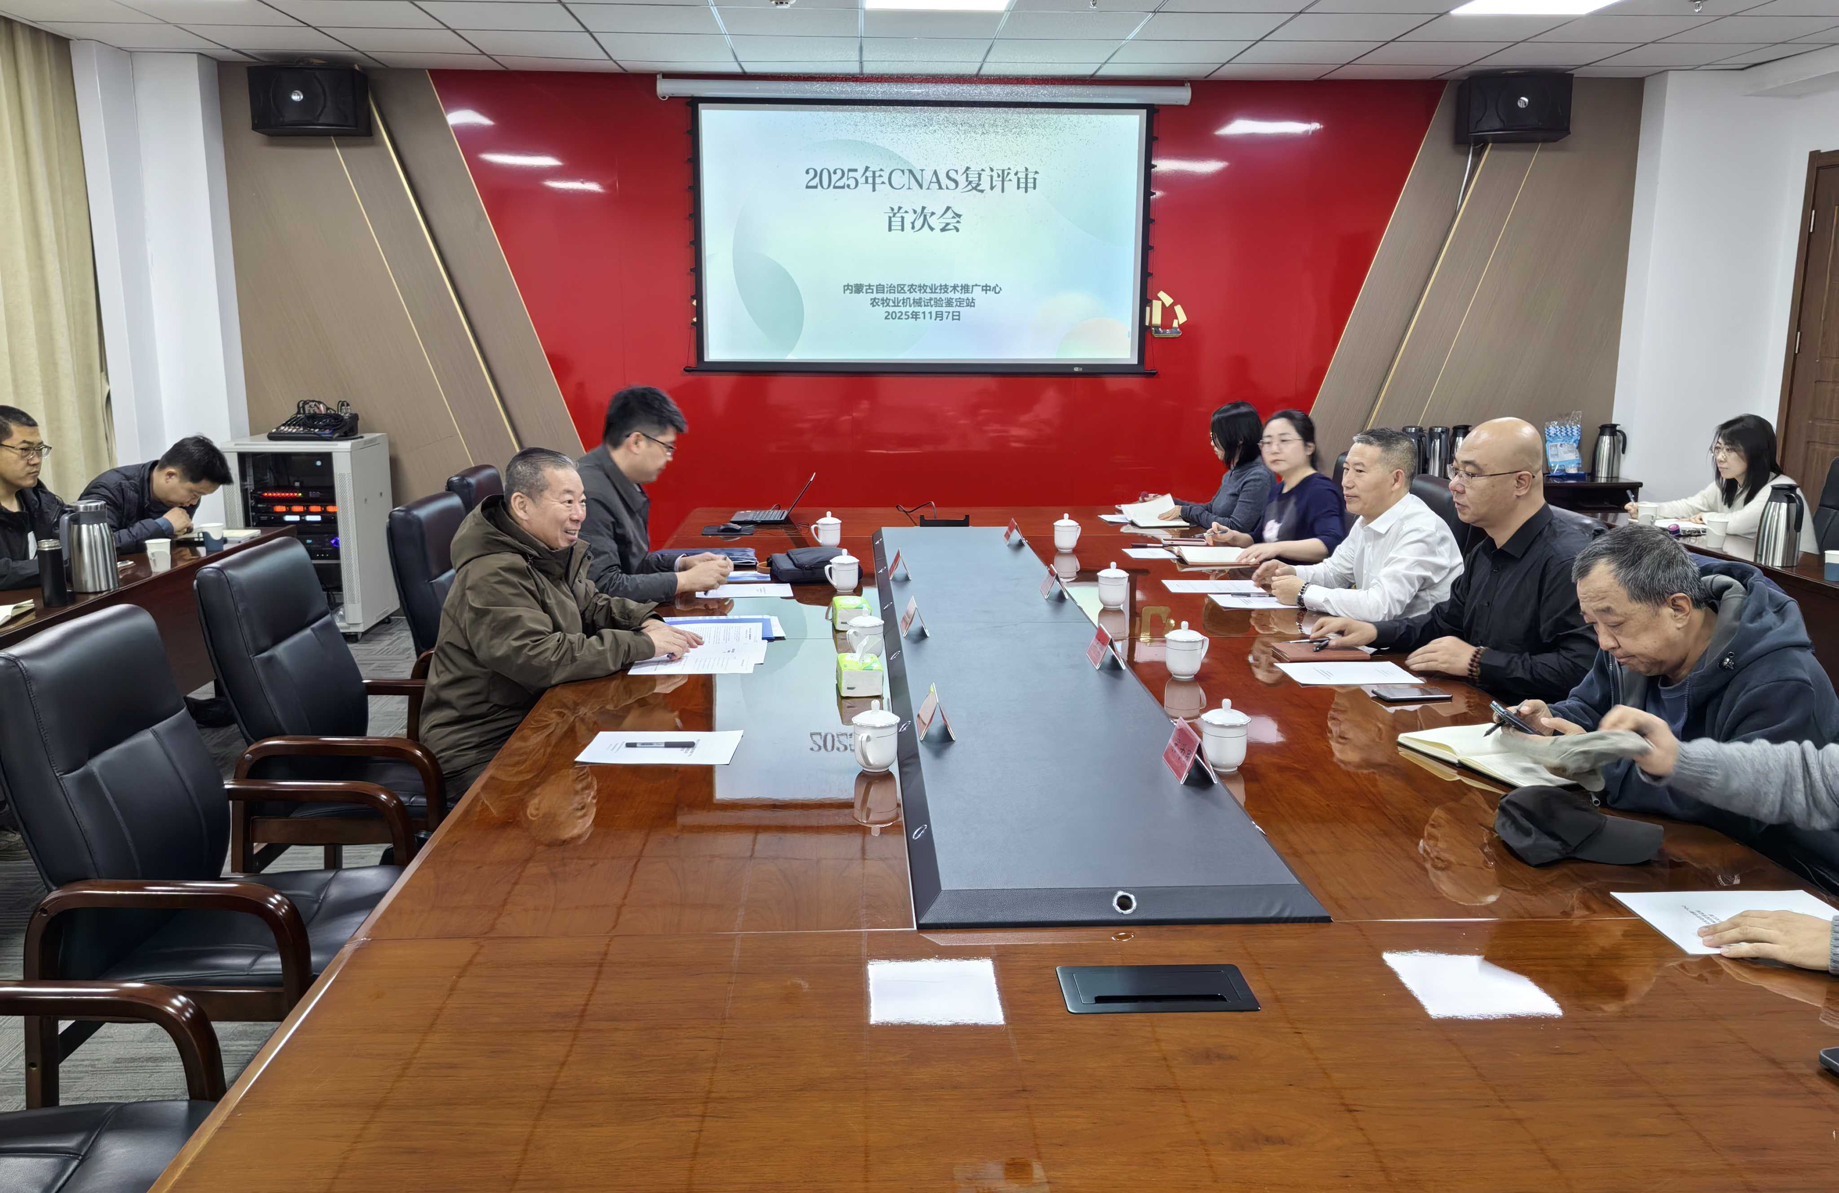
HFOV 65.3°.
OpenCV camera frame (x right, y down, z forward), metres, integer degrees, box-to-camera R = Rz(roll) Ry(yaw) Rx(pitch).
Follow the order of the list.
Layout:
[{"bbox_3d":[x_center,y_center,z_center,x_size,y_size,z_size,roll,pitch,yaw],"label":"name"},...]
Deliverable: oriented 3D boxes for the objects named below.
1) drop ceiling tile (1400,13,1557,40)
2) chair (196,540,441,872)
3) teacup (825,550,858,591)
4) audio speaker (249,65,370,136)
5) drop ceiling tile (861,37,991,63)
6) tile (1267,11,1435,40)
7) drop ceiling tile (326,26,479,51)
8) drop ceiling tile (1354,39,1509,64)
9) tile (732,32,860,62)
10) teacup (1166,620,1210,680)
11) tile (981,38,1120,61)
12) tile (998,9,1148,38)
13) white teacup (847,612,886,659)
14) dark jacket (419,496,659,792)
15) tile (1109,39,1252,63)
[{"bbox_3d":[2.451,-2.461,6.210,0.600,0.020,0.600,0,11,-3],"label":"drop ceiling tile"},{"bbox_3d":[-1.321,0.400,3.558,0.630,1.050,0.600,0,11,-2],"label":"chair"},{"bbox_3d":[-0.239,-0.082,4.460,0.107,0.133,0.093,0,11,-2],"label":"teacup"},{"bbox_3d":[-2.936,-2.382,6.937,0.500,0.280,0.280,-1,11,-6],"label":"audio speaker"},{"bbox_3d":[0.030,-2.563,6.697,0.600,0.020,0.600,0,11,-2],"label":"drop ceiling tile"},{"bbox_3d":[1.851,-2.467,6.197,0.600,0.020,0.600,0,11,-3],"label":"tile"},{"bbox_3d":[-2.371,-2.553,6.588,0.600,0.020,0.600,0,11,-3],"label":"drop ceiling tile"},{"bbox_3d":[2.424,-2.576,6.788,0.600,0.020,0.600,0,11,-2],"label":"drop ceiling tile"},{"bbox_3d":[-0.570,-2.550,6.661,0.600,0.020,0.600,0,11,-2],"label":"tile"},{"bbox_3d":[0.636,0.128,3.401,0.111,0.133,0.094,-5,12,-24],"label":"teacup"},{"bbox_3d":[0.622,-2.571,6.737,0.600,0.020,0.600,0,11,-3],"label":"tile"},{"bbox_3d":[0.654,-2.452,6.132,0.600,0.020,0.600,0,11,-2],"label":"tile"},{"bbox_3d":[-0.137,0.093,3.555,0.103,0.135,0.090,-5,12,-27],"label":"white teacup"},{"bbox_3d":[-0.969,0.112,3.629,0.610,0.720,0.580,1,11,4],"label":"dark jacket"},{"bbox_3d":[1.229,-2.569,6.744,0.600,0.020,0.600,0,11,-2],"label":"tile"}]

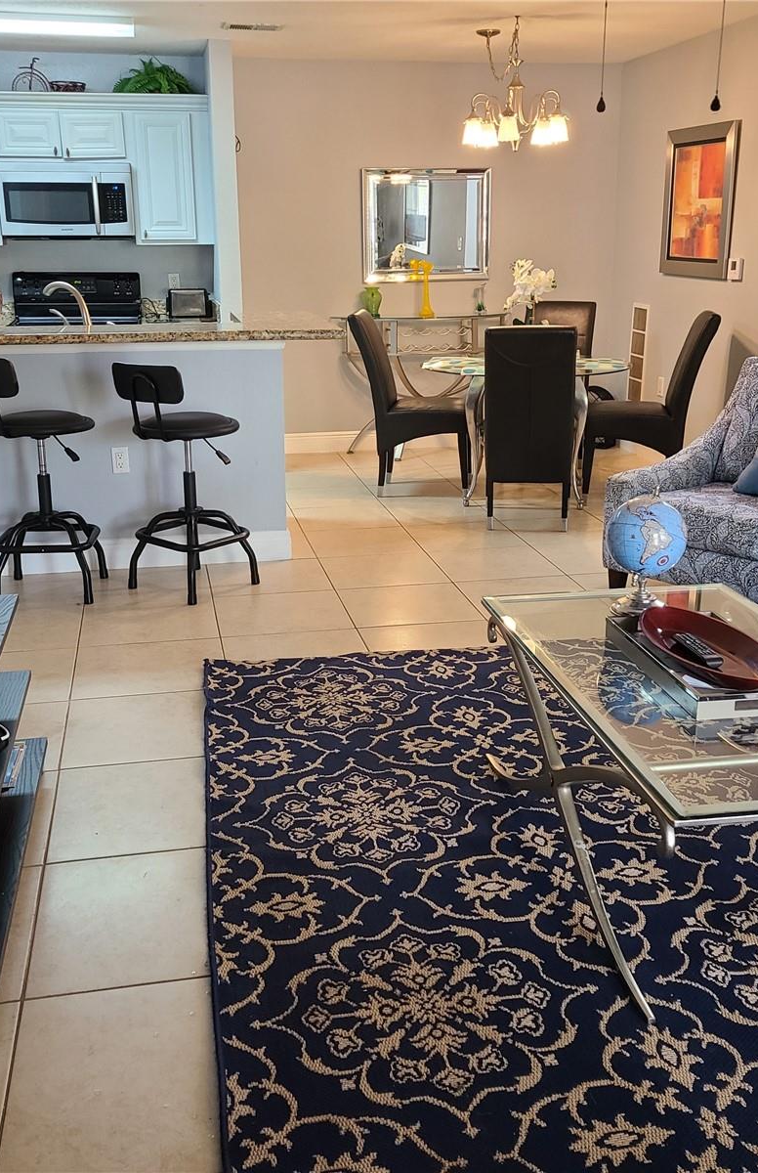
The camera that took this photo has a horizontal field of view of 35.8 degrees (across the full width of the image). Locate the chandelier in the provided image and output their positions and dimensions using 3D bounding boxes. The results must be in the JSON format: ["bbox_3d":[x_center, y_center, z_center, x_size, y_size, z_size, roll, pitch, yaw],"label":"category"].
[{"bbox_3d":[0.685,-2.509,5.886,0.560,0.620,0.560,-3,17,-10],"label":"chandelier"}]

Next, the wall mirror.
[{"bbox_3d":[0.319,-2.325,7.570,0.840,0.710,0.050,-4,18,-10],"label":"wall mirror"}]

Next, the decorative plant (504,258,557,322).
[{"bbox_3d":[0.822,-1.490,6.362,0.300,0.550,0.240,-3,17,-10],"label":"decorative plant"}]

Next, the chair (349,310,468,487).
[{"bbox_3d":[0.180,-1.040,6.680,0.650,1.000,0.450,1,17,4],"label":"chair"}]

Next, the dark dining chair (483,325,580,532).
[{"bbox_3d":[0.756,-0.803,5.853,0.450,1.000,0.630,2,17,7],"label":"dark dining chair"}]

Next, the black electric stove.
[{"bbox_3d":[-1.814,-1.290,7.184,0.760,1.200,0.680,-3,17,-10],"label":"black electric stove"}]

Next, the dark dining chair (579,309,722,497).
[{"bbox_3d":[1.462,-0.967,6.421,0.650,1.000,0.450,2,17,6],"label":"dark dining chair"}]

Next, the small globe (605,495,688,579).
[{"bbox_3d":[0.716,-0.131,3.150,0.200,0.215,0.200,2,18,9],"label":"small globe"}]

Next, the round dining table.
[{"bbox_3d":[0.813,-0.870,6.560,1.140,0.740,1.140,2,17,6],"label":"round dining table"}]

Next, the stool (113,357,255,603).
[{"bbox_3d":[-0.799,-0.461,4.840,0.480,0.975,0.530,7,19,24],"label":"stool"}]

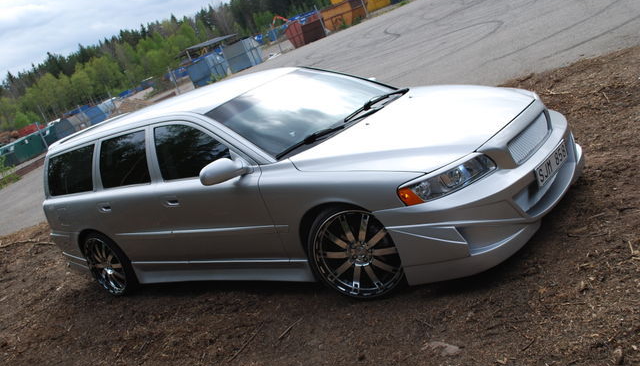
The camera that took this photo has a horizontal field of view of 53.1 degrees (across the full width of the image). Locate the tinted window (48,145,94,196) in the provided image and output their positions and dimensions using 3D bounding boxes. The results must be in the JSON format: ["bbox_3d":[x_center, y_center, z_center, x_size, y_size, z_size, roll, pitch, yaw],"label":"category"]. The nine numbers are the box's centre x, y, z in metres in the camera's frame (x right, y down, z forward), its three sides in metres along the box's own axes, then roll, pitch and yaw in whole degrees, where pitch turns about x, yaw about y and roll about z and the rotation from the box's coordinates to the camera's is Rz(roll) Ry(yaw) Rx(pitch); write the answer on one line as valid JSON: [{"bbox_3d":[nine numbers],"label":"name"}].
[{"bbox_3d":[-2.182,-0.087,5.651,0.815,0.387,0.040,-8,-6,41],"label":"tinted window"}]

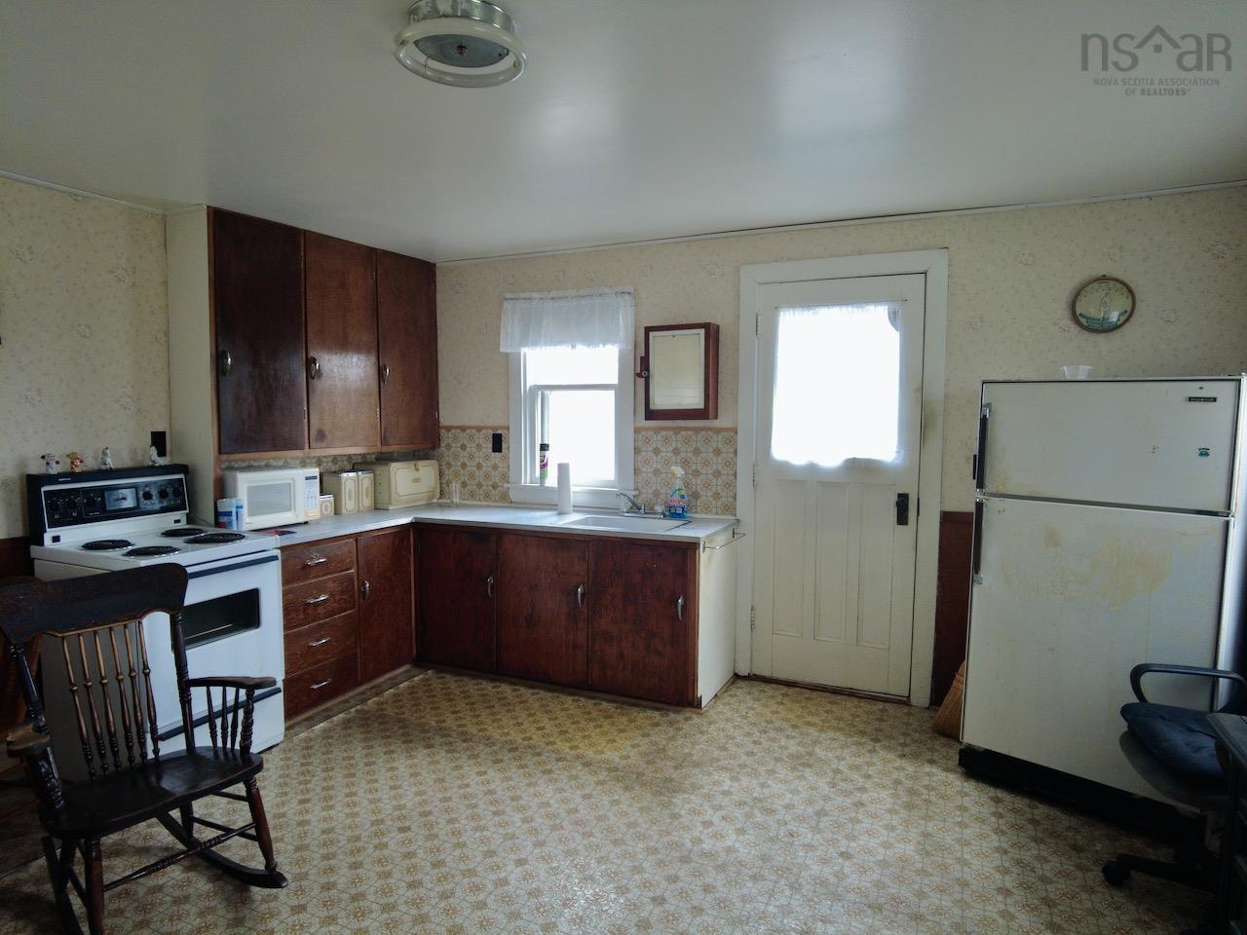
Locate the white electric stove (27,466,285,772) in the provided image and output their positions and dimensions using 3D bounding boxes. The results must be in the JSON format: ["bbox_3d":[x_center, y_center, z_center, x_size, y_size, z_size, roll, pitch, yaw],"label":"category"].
[{"bbox_3d":[-1.885,0.613,2.965,0.670,1.191,0.599,2,4,24],"label":"white electric stove"}]

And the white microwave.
[{"bbox_3d":[-1.814,0.153,3.607,0.307,0.286,0.451,2,4,28],"label":"white microwave"}]

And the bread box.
[{"bbox_3d":[-1.421,0.098,4.523,0.275,0.276,0.458,2,4,22],"label":"bread box"}]

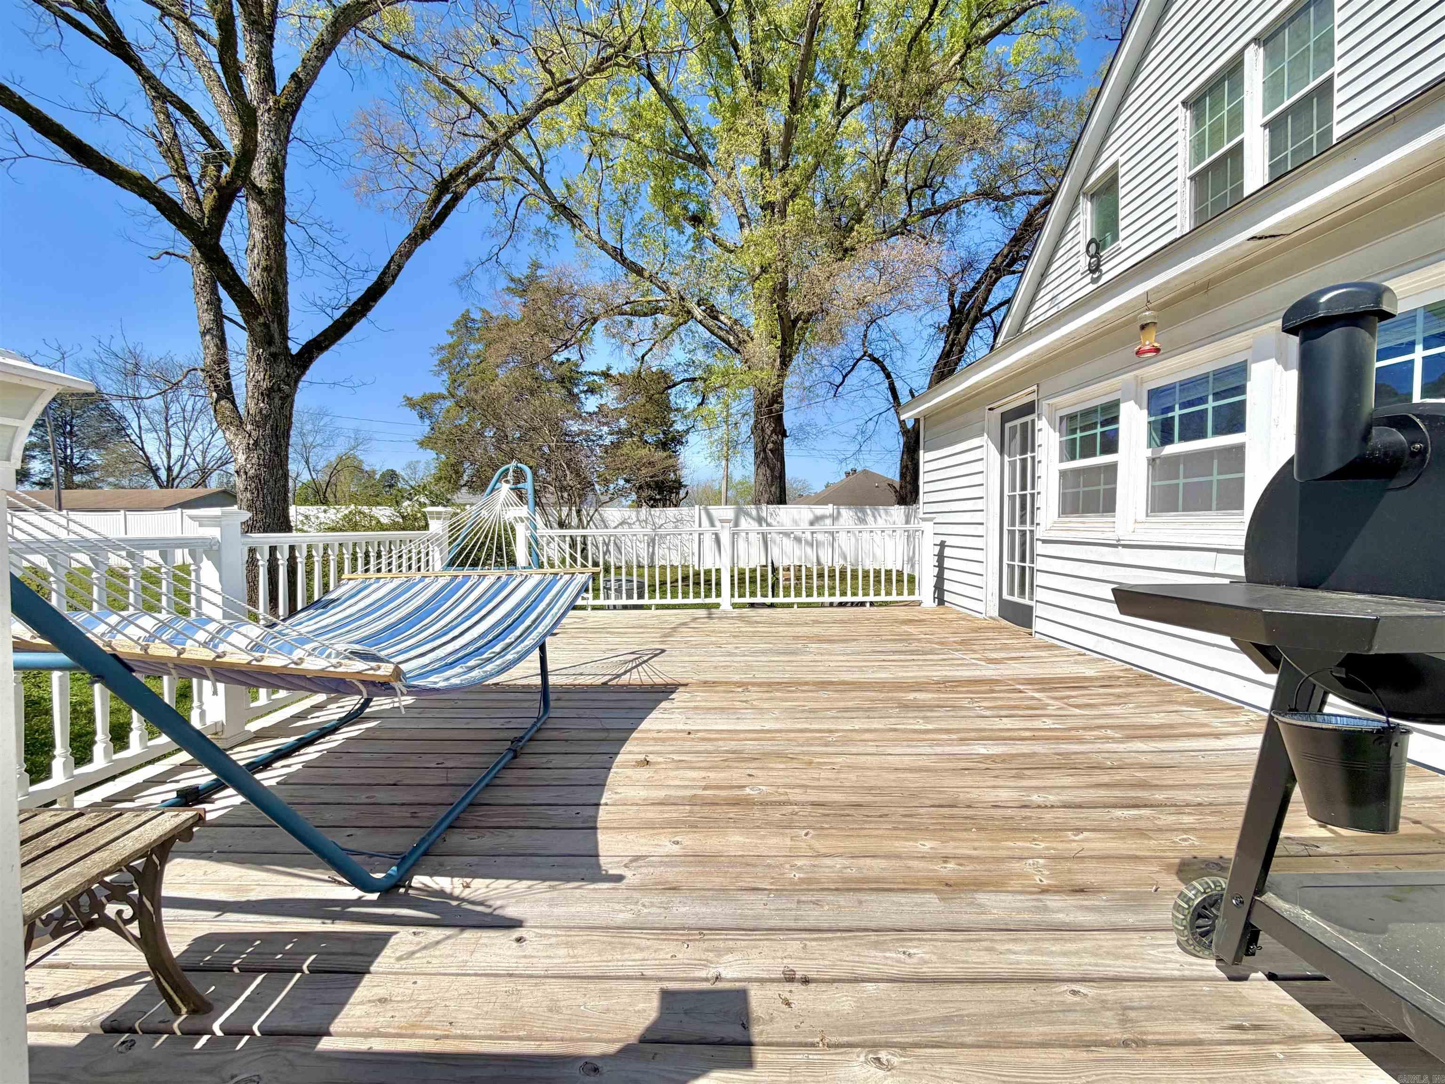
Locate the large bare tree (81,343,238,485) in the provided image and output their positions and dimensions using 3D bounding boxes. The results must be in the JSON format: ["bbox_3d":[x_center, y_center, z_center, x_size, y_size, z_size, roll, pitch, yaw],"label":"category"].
[{"bbox_3d":[-39.163,-6.971,41.000,8.800,14.010,8.000,-2,3,-43],"label":"large bare tree"}]

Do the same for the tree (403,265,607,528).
[{"bbox_3d":[-6.845,-3.977,18.700,6.200,9.420,5.400,-1,2,-20],"label":"tree"}]

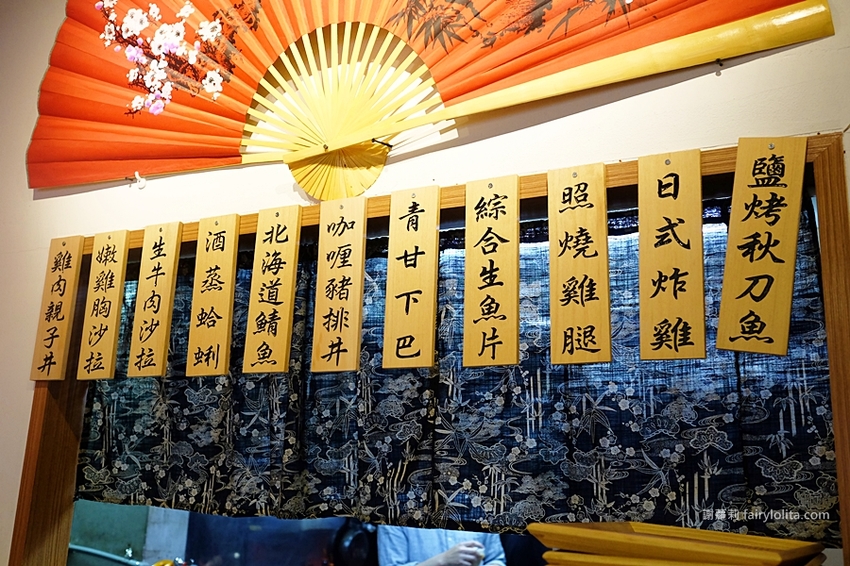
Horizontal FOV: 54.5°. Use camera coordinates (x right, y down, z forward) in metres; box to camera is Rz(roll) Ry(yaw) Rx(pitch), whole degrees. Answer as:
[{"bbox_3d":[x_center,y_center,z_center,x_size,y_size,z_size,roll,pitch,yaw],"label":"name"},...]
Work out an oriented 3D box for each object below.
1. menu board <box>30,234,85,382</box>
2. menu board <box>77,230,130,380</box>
[{"bbox_3d":[-0.773,0.053,1.740,0.089,0.305,0.011,-4,-15,26],"label":"menu board"},{"bbox_3d":[-0.653,0.045,1.681,0.089,0.305,0.011,-5,-15,26],"label":"menu board"}]

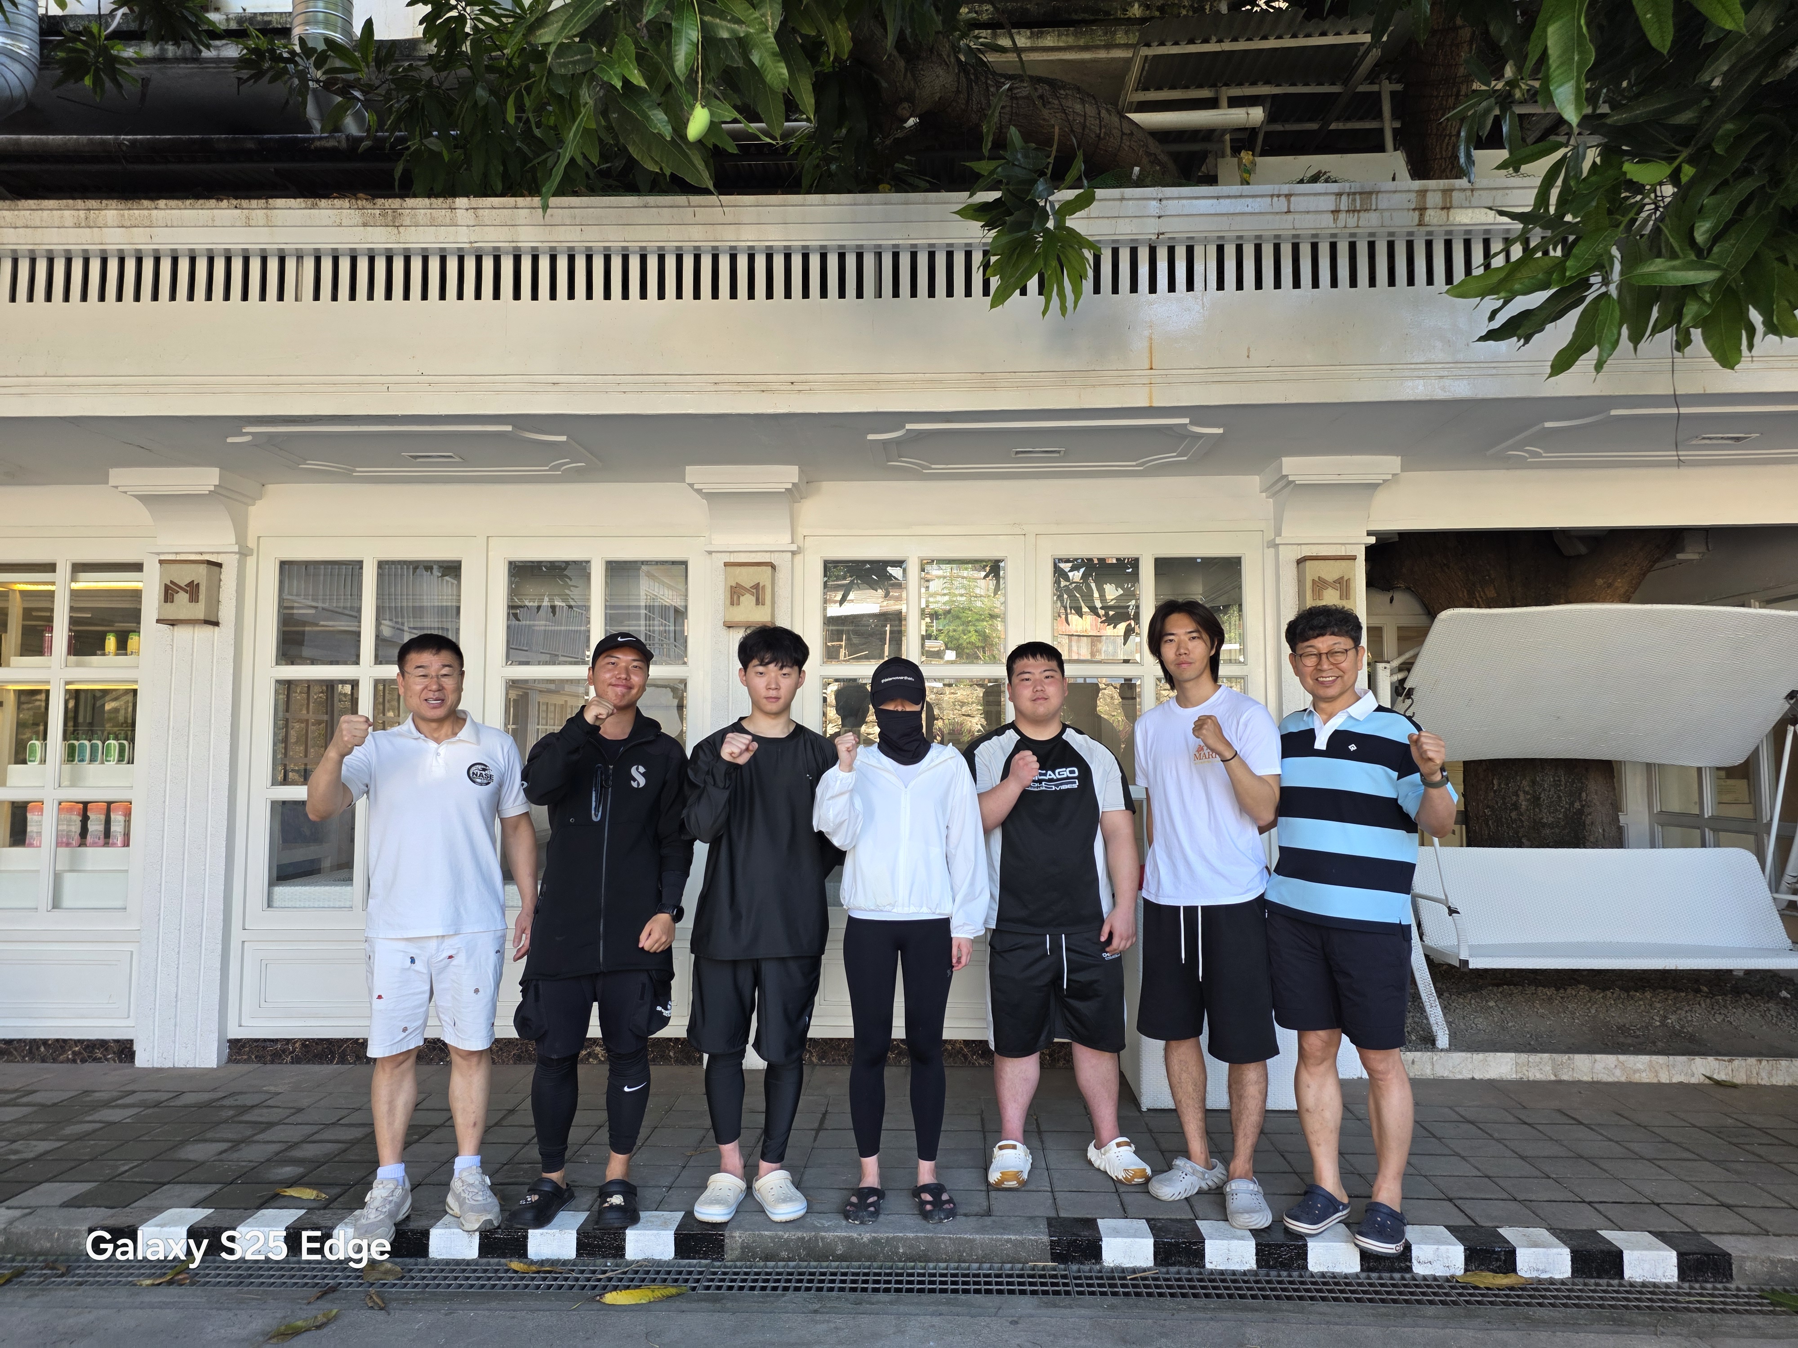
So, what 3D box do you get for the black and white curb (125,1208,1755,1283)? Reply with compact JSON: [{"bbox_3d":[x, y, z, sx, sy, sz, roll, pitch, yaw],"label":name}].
[{"bbox_3d":[-0.018,1.619,3.390,4.543,0.085,0.190,0,-4,2],"label":"black and white curb"}]

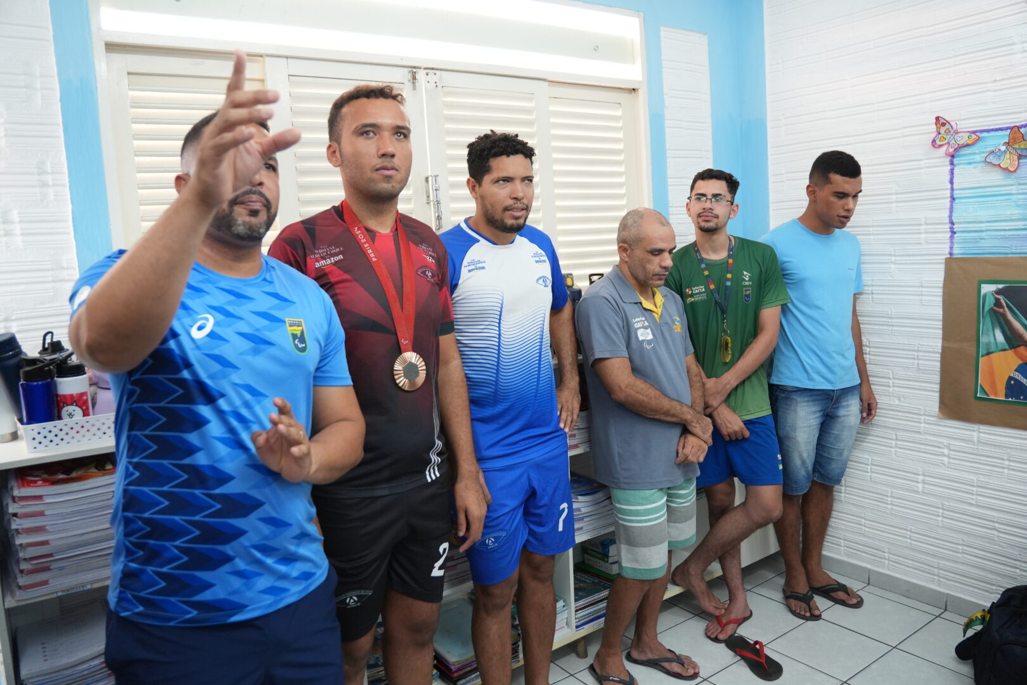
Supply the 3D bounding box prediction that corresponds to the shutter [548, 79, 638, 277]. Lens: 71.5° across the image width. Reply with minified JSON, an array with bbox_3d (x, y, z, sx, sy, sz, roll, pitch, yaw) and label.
[{"bbox_3d":[0.309,-0.546,2.680,0.440,0.830,0.040,-9,9,-34],"label":"shutter"}]

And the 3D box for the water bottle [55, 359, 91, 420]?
[{"bbox_3d":[-1.006,0.126,1.640,0.077,0.190,0.077,-9,9,-34],"label":"water bottle"}]

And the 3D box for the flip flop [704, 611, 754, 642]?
[{"bbox_3d":[0.822,1.040,2.680,0.280,0.055,0.100,-10,10,-39],"label":"flip flop"}]

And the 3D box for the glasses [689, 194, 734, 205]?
[{"bbox_3d":[0.718,-0.512,2.583,0.140,0.042,0.138,-1,6,22],"label":"glasses"}]

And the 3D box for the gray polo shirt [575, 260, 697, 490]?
[{"bbox_3d":[0.408,0.117,2.360,0.270,0.690,0.440,2,7,45],"label":"gray polo shirt"}]

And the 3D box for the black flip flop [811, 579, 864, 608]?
[{"bbox_3d":[1.289,0.985,2.876,0.100,0.055,0.265,-9,9,-36],"label":"black flip flop"}]

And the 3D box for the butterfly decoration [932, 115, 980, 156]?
[{"bbox_3d":[1.502,-0.703,2.420,0.012,0.130,0.150,-9,9,-34],"label":"butterfly decoration"}]

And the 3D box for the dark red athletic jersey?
[{"bbox_3d":[-0.312,0.012,1.632,0.490,0.630,0.260,-8,7,-40],"label":"dark red athletic jersey"}]

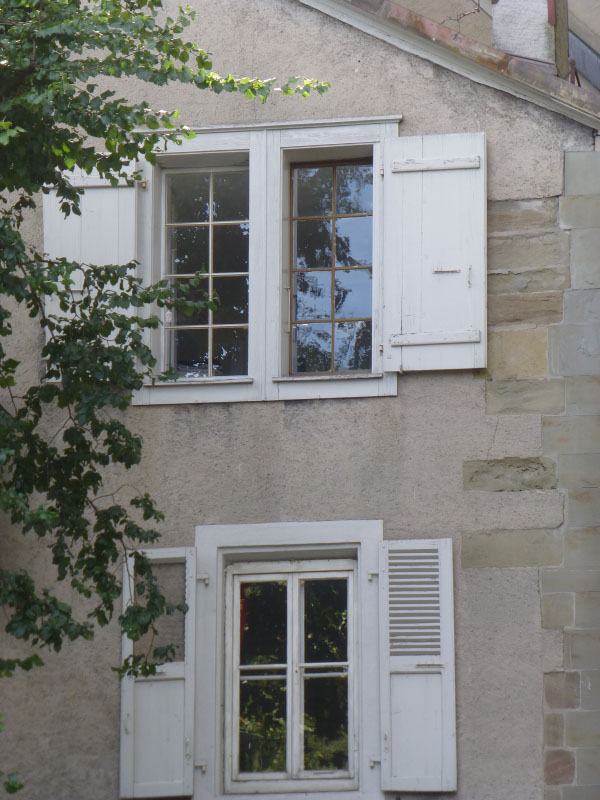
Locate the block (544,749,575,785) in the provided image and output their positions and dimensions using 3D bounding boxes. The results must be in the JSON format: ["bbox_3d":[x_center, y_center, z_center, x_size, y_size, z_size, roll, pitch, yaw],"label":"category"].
[{"bbox_3d":[1.703,2.408,23.190,0.201,0.232,0.200,-2,-15,9],"label":"block"}]

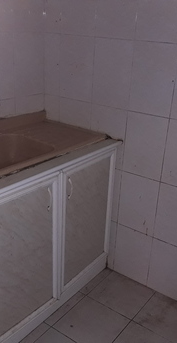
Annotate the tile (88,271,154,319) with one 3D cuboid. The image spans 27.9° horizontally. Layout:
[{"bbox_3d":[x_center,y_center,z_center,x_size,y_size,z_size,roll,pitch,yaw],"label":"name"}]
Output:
[{"bbox_3d":[0.203,0.757,2.196,0.320,0.010,0.298,18,27,31],"label":"tile"}]

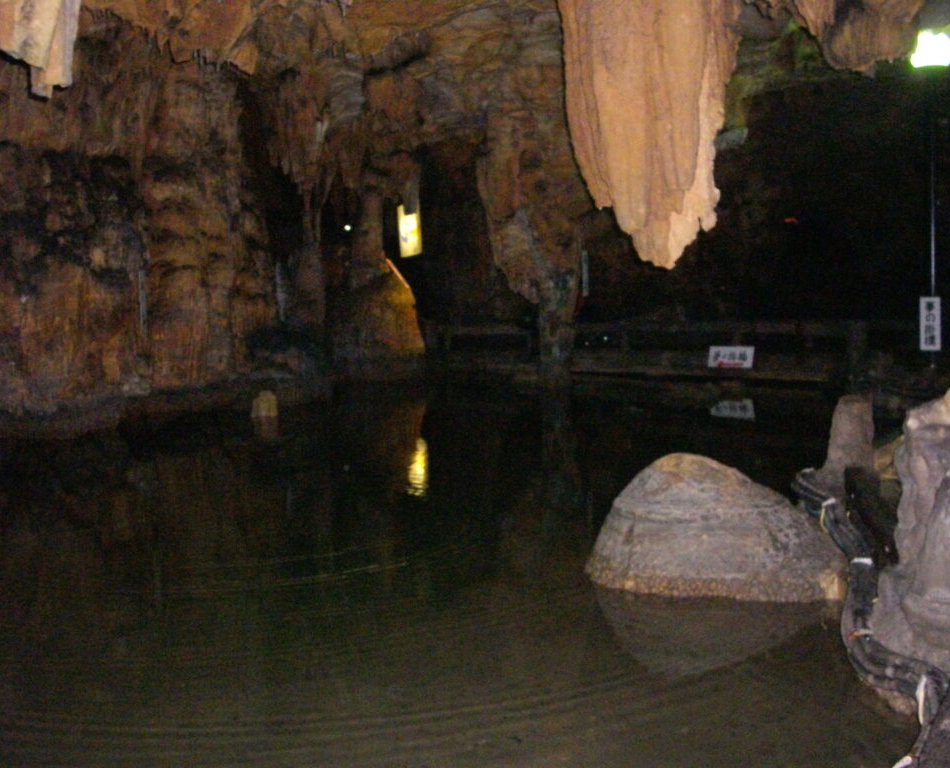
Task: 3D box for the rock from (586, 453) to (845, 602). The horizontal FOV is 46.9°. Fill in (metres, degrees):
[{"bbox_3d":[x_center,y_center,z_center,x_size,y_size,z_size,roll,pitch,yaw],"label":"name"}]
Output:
[{"bbox_3d":[1.217,0.659,5.475,1.280,0.570,1.060,0,5,16],"label":"rock"}]

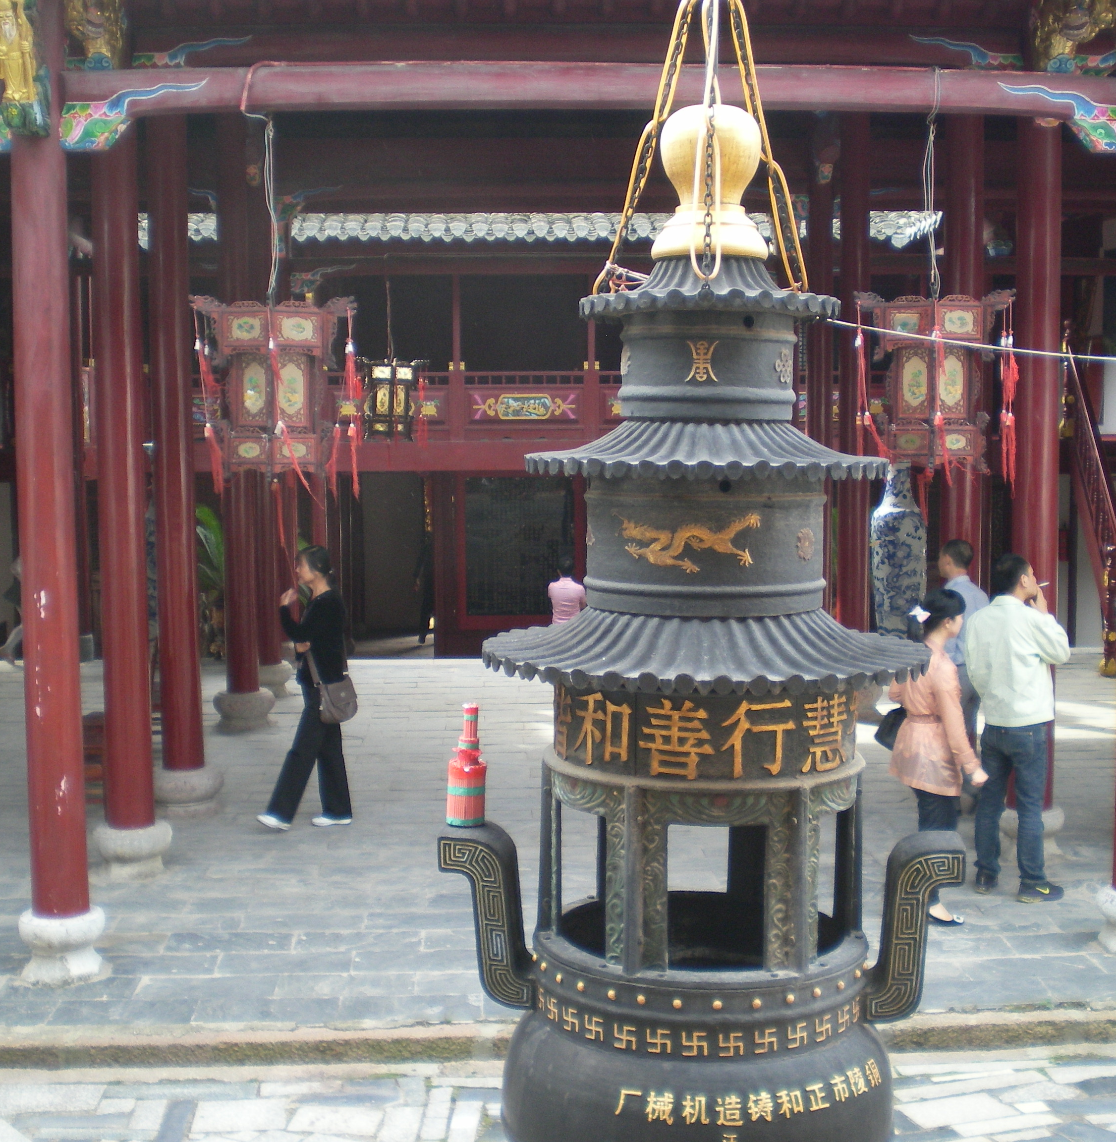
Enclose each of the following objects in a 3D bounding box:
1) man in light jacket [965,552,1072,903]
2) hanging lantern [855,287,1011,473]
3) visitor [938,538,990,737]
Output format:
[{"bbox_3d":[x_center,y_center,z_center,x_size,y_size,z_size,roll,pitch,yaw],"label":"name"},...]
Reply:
[{"bbox_3d":[2.292,0.760,8.271,0.480,1.717,0.360,3,7,36],"label":"man in light jacket"},{"bbox_3d":[1.610,-0.815,7.135,0.670,0.760,0.700,-1,5,-3],"label":"hanging lantern"},{"bbox_3d":[2.400,0.644,9.873,0.320,1.680,0.460,3,6,31],"label":"visitor"}]

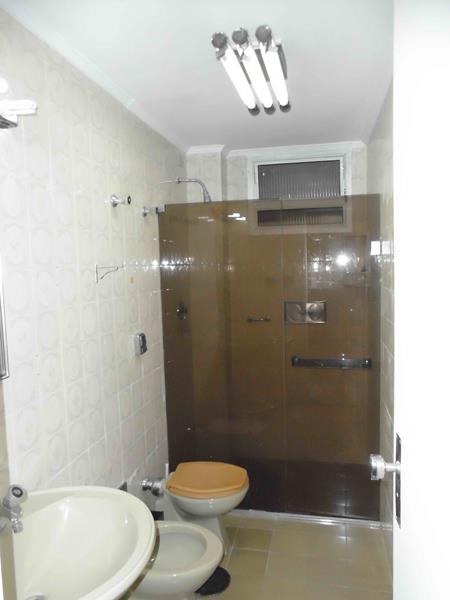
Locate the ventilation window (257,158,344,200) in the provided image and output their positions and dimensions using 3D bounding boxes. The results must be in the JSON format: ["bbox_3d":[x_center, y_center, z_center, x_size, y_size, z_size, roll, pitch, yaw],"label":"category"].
[{"bbox_3d":[0.559,-0.877,3.353,0.630,0.310,0.060,-1,5,12],"label":"ventilation window"}]

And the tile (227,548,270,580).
[{"bbox_3d":[0.126,1.383,2.381,0.203,0.010,0.195,-1,5,12],"label":"tile"}]

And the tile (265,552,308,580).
[{"bbox_3d":[0.329,1.381,2.337,0.203,0.010,0.195,-1,5,12],"label":"tile"}]

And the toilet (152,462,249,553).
[{"bbox_3d":[-0.102,1.174,2.516,0.500,0.400,0.370,-1,5,12],"label":"toilet"}]

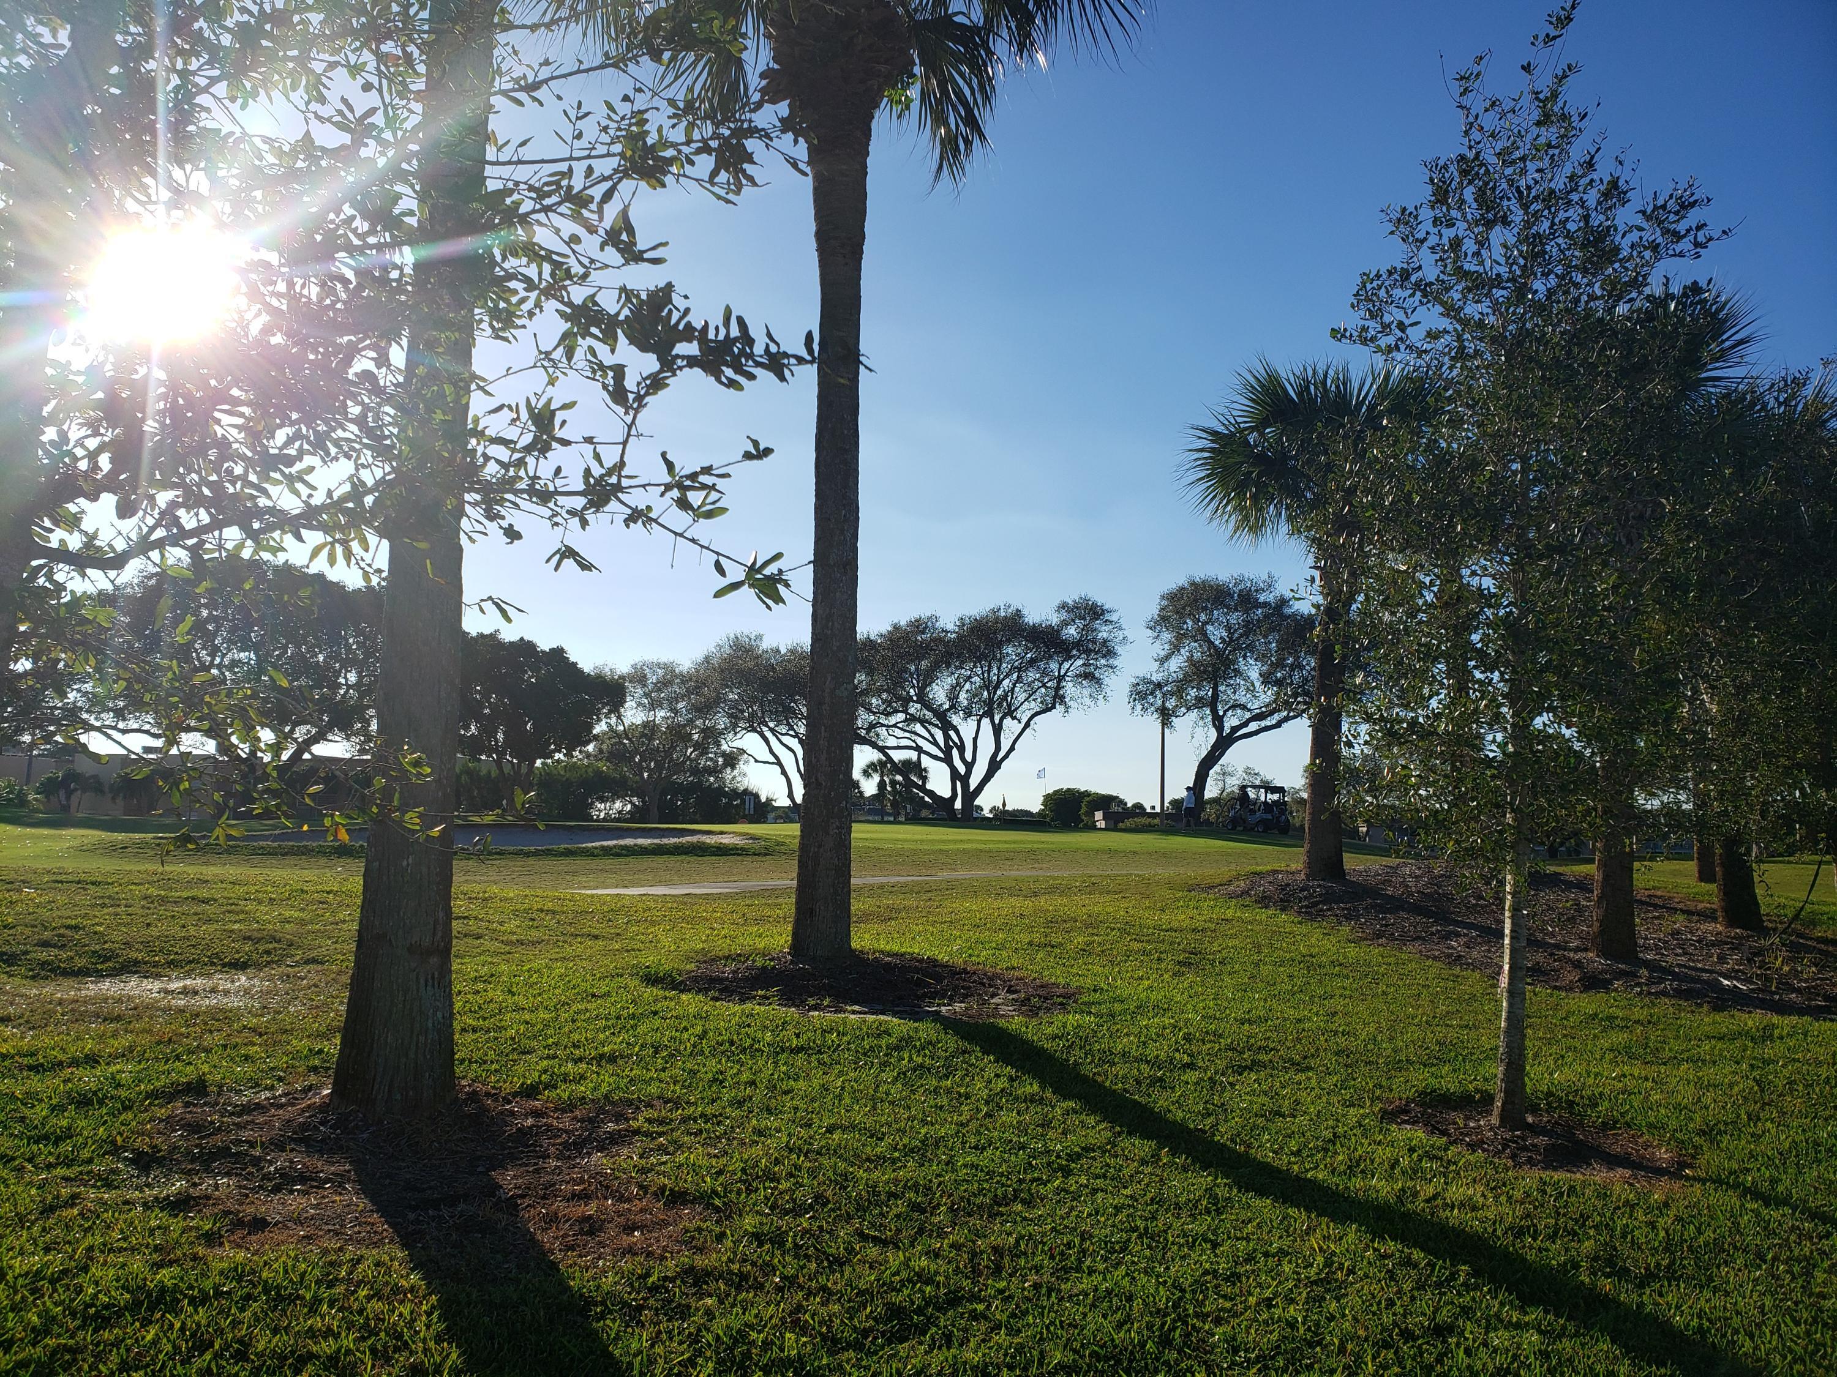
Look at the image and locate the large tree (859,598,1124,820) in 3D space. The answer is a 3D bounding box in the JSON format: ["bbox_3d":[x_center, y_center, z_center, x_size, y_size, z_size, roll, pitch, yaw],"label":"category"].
[{"bbox_3d":[3.481,1.056,69.444,13.800,11.200,12.500,0,-5,0],"label":"large tree"}]

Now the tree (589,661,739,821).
[{"bbox_3d":[-12.924,2.668,71.337,8.200,8.500,8.000,0,-5,0],"label":"tree"}]

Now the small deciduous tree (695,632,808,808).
[{"bbox_3d":[-8.201,1.768,72.369,8.000,9.300,7.800,0,-5,0],"label":"small deciduous tree"}]

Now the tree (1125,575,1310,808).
[{"bbox_3d":[13.137,0.515,60.428,8.600,10.800,8.200,0,-5,0],"label":"tree"}]

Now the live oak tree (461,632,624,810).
[{"bbox_3d":[-19.755,1.729,71.365,9.200,9.200,8.800,0,-5,0],"label":"live oak tree"}]

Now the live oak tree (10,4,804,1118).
[{"bbox_3d":[-2.373,-1.030,6.638,4.000,6.000,3.600,0,-5,0],"label":"live oak tree"}]

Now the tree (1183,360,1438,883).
[{"bbox_3d":[5.996,-1.021,21.313,4.000,7.900,3.900,0,-5,0],"label":"tree"}]

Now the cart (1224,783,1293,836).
[{"bbox_3d":[12.669,4.483,51.574,1.200,1.860,2.500,5,-6,-45],"label":"cart"}]

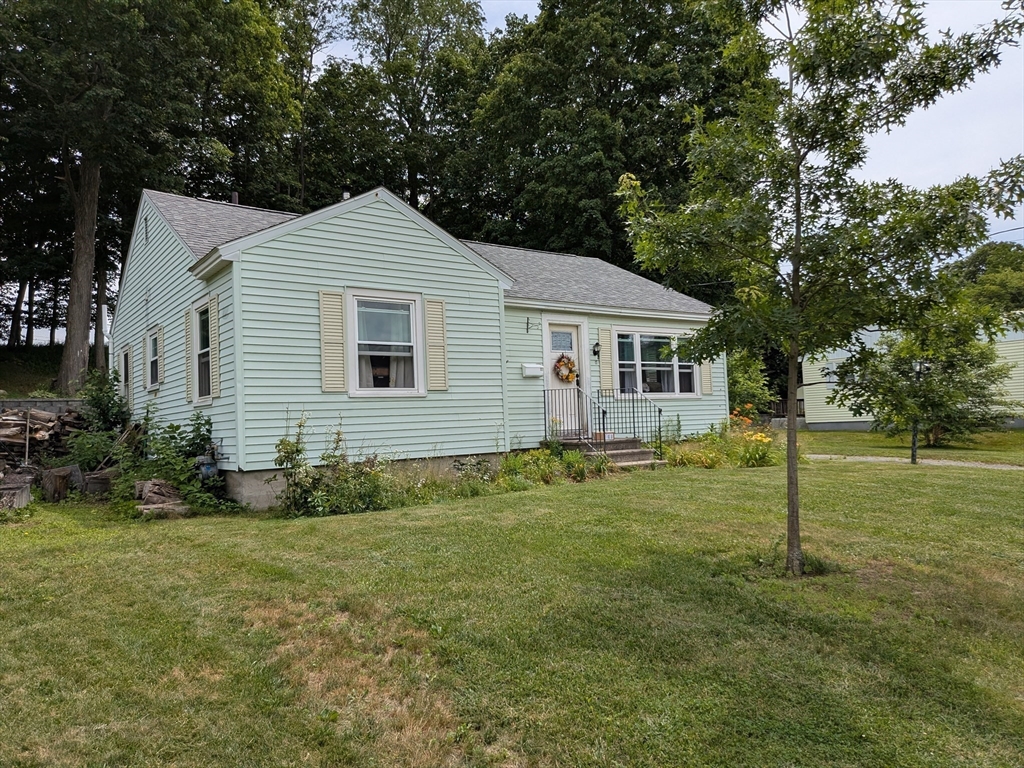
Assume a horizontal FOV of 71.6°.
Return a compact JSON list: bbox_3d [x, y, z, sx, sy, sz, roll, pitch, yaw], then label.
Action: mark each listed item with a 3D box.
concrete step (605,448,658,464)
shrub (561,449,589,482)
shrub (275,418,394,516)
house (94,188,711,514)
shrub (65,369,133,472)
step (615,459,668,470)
[{"bbox_3d":[1.855,1.258,12.068,1.419,0.190,0.303,0,-4,-38],"label":"concrete step"},{"bbox_3d":[0.970,1.265,11.021,0.420,0.500,0.420,-2,-3,0],"label":"shrub"},{"bbox_3d":[-2.136,0.999,8.495,1.350,1.150,0.900,0,-4,-38],"label":"shrub"},{"bbox_3d":[-1.765,-0.869,15.505,11.383,5.337,9.515,0,-4,-38],"label":"house"},{"bbox_3d":[-7.147,0.700,12.271,1.200,1.850,1.200,0,-4,-38],"label":"shrub"},{"bbox_3d":[2.038,1.397,11.830,1.419,0.138,0.311,0,-4,-38],"label":"step"}]

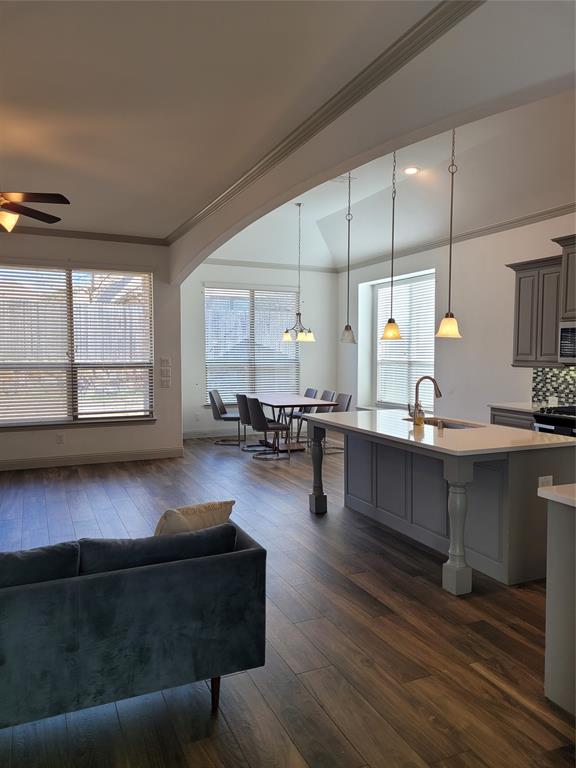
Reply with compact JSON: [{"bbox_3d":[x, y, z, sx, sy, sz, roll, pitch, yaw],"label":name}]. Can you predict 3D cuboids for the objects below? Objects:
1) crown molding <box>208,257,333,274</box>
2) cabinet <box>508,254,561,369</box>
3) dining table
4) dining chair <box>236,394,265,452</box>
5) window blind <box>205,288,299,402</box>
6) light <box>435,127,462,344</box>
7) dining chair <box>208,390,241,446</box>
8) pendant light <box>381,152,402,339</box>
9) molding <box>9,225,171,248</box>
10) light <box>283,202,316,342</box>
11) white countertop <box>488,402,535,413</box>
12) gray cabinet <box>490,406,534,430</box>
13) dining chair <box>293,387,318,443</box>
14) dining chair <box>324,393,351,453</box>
[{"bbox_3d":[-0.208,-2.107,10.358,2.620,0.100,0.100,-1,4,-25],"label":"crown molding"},{"bbox_3d":[2.821,-0.772,6.308,0.370,1.140,0.740,-1,4,-24],"label":"cabinet"},{"bbox_3d":[-0.016,0.616,9.148,0.950,0.760,2.000,-1,3,-15],"label":"dining table"},{"bbox_3d":[-0.492,0.575,8.983,0.570,0.860,0.460,-1,3,-11],"label":"dining chair"},{"bbox_3d":[-0.607,-0.684,10.334,1.800,2.030,0.070,-1,4,-25],"label":"window blind"},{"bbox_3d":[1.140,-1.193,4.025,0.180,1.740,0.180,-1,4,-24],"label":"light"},{"bbox_3d":[-0.959,0.542,9.396,0.540,0.865,0.460,0,3,2],"label":"dining chair"},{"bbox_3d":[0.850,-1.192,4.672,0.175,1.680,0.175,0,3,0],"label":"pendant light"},{"bbox_3d":[-2.565,-1.926,7.487,2.080,0.100,0.100,-1,4,-25],"label":"molding"},{"bbox_3d":[0.164,-1.669,8.809,0.520,2.080,0.520,0,3,0],"label":"light"},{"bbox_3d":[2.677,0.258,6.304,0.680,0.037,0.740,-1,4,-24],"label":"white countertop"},{"bbox_3d":[2.730,0.706,6.473,0.610,0.890,0.610,-1,4,-25],"label":"gray cabinet"},{"bbox_3d":[0.220,0.523,9.769,0.540,0.865,0.460,-1,3,-20],"label":"dining chair"},{"bbox_3d":[0.642,0.596,8.644,0.570,0.860,0.460,-1,3,-17],"label":"dining chair"}]

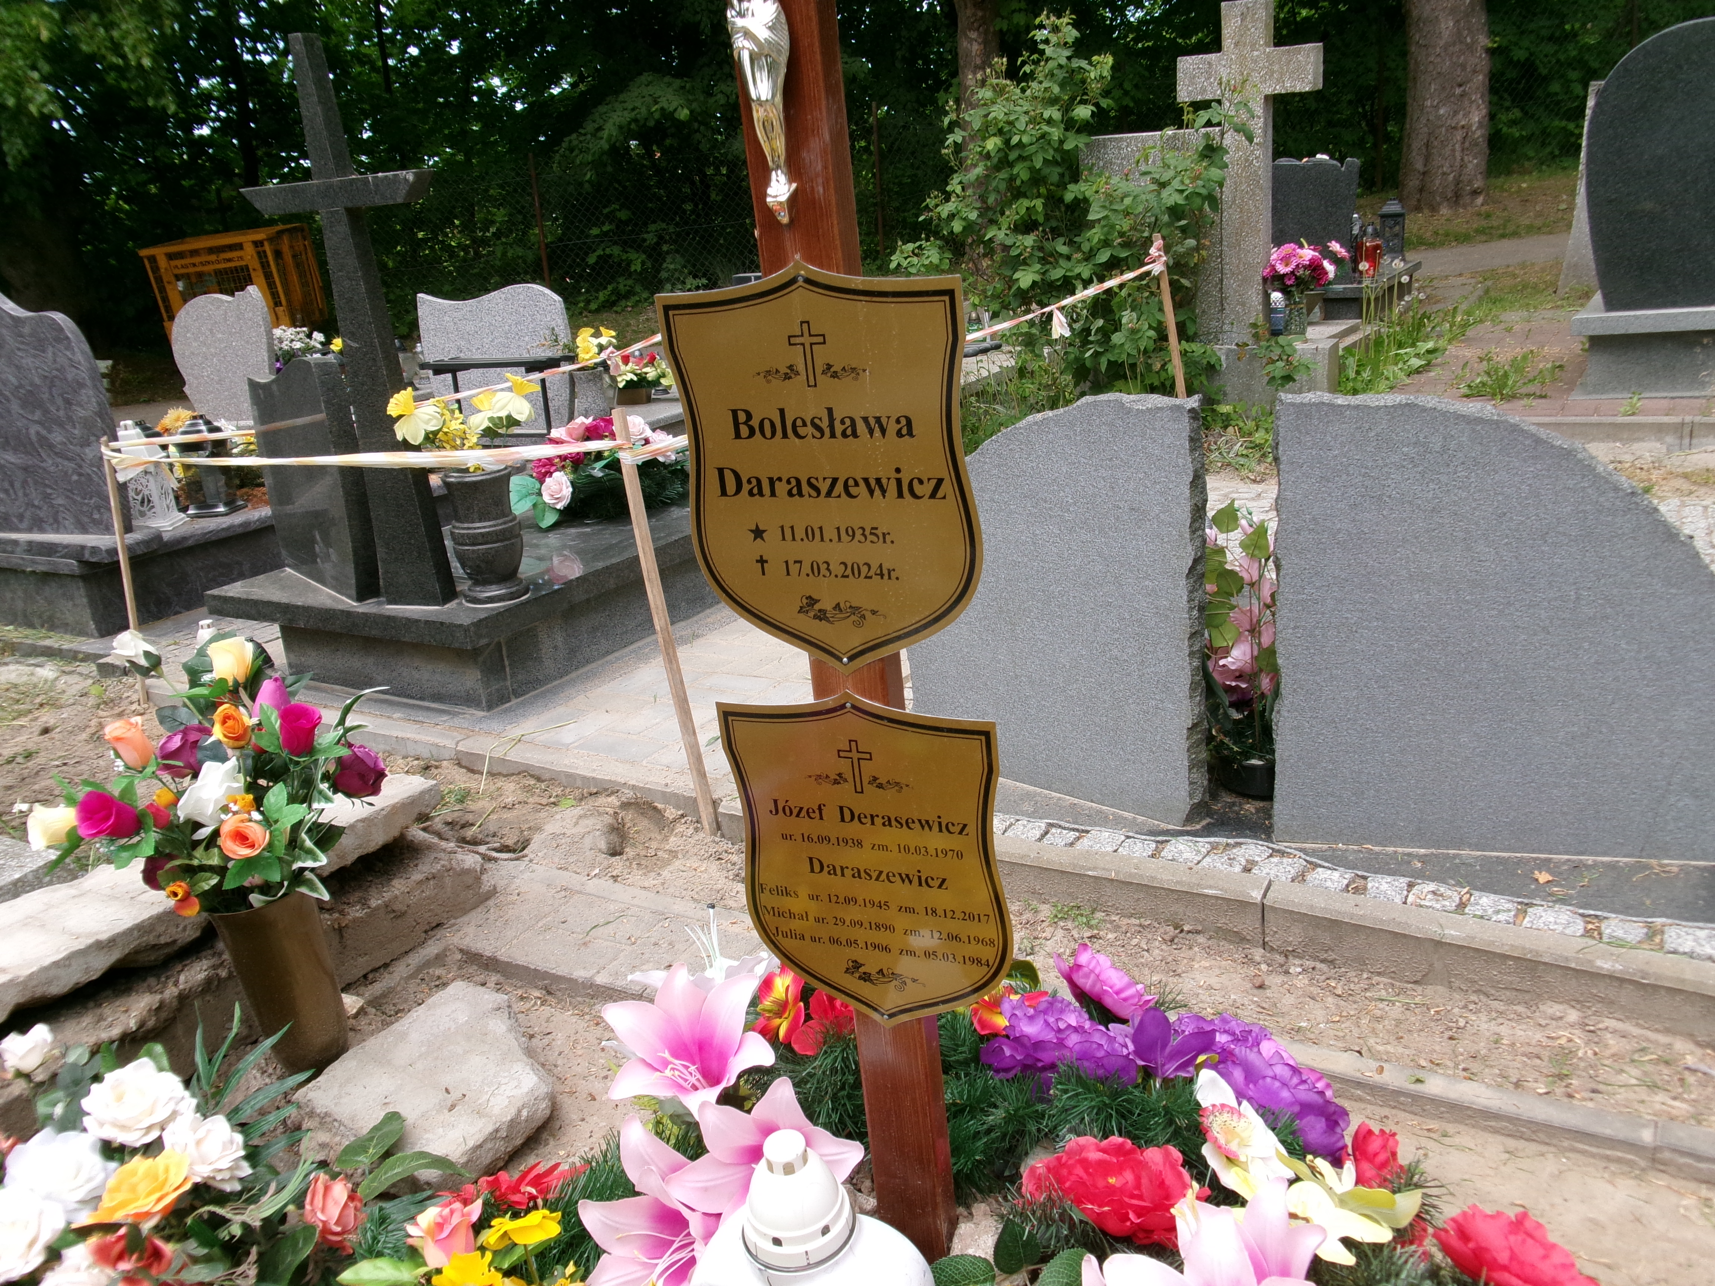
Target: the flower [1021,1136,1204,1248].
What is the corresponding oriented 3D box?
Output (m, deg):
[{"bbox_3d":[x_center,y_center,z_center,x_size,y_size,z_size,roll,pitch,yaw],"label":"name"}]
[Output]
[{"bbox_3d":[0.230,0.495,1.250,0.155,0.080,0.115,-2,18,10],"label":"flower"}]

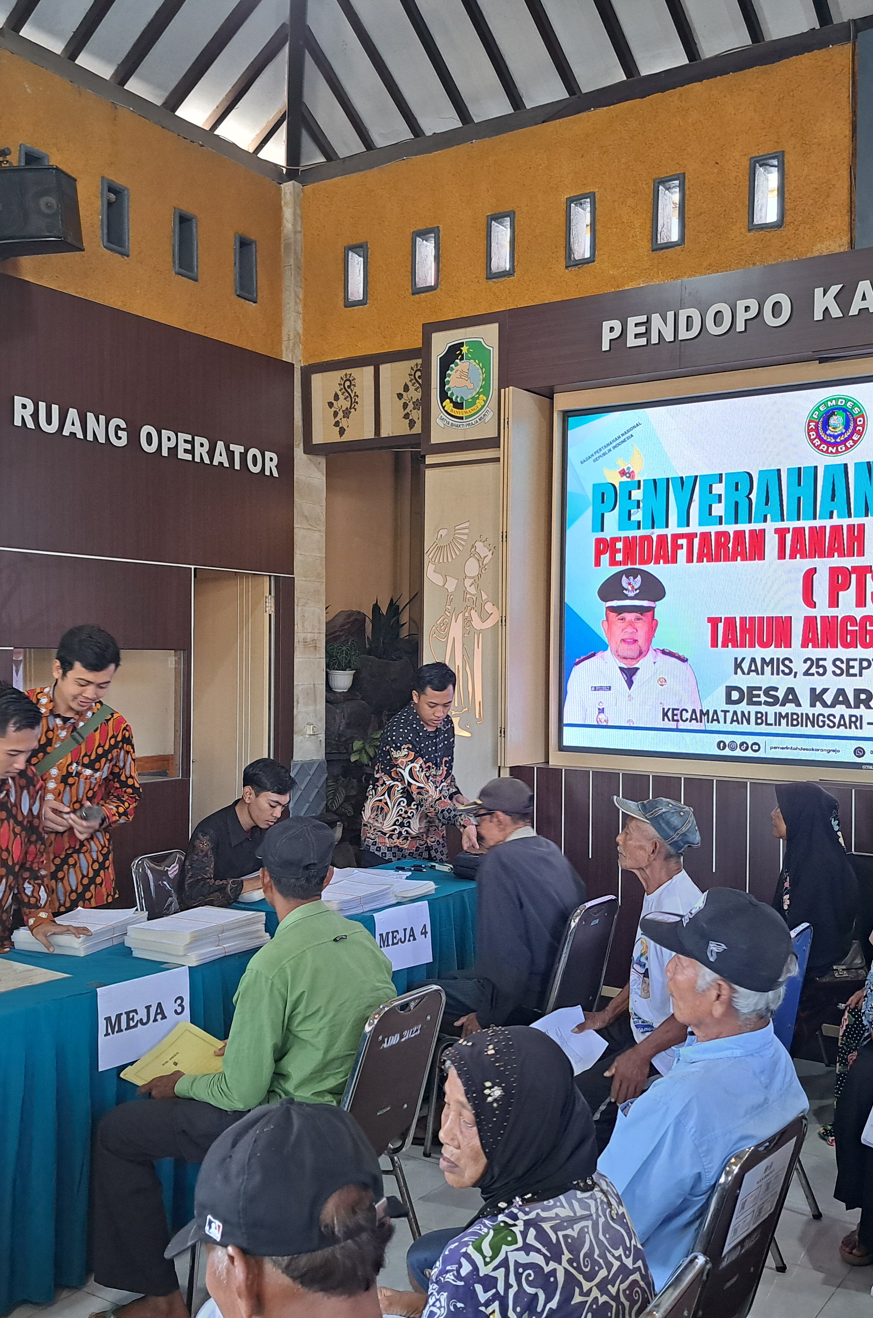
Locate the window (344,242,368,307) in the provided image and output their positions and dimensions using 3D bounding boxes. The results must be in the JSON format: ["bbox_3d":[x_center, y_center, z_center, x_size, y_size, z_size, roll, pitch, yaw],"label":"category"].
[{"bbox_3d":[-0.431,-2.132,6.807,0.157,0.343,0.100,1,1,33],"label":"window"}]

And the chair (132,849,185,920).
[{"bbox_3d":[-0.898,1.193,4.672,0.500,0.870,0.450,1,1,29],"label":"chair"}]

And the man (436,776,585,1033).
[{"bbox_3d":[0.167,1.015,4.067,0.740,1.240,0.500,1,0,34],"label":"man"}]

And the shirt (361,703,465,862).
[{"bbox_3d":[-0.112,0.545,5.350,0.470,0.710,0.320,0,1,-37],"label":"shirt"}]

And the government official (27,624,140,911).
[{"bbox_3d":[-1.203,0.763,4.180,0.490,1.740,0.360,0,1,-29],"label":"government official"}]

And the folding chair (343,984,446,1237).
[{"bbox_3d":[-0.242,1.204,3.069,0.480,0.830,0.420,1,0,34],"label":"folding chair"}]

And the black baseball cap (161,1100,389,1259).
[{"bbox_3d":[-0.192,0.567,1.360,0.265,0.155,0.175,-6,-3,33],"label":"black baseball cap"}]

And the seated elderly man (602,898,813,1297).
[{"bbox_3d":[0.320,1.017,2.360,0.800,1.290,0.540,1,1,35],"label":"seated elderly man"}]

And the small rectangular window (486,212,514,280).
[{"bbox_3d":[0.347,-2.129,6.300,0.157,0.343,0.100,1,1,33],"label":"small rectangular window"}]

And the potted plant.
[{"bbox_3d":[-0.563,0.049,7.300,0.210,0.305,0.210,0,0,0],"label":"potted plant"}]

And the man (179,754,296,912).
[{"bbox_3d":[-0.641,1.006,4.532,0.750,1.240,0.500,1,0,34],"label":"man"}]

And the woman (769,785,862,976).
[{"bbox_3d":[1.237,1.039,4.470,0.680,1.200,0.500,1,1,34],"label":"woman"}]

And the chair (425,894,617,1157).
[{"bbox_3d":[0.288,1.211,4.000,0.550,0.850,0.420,1,0,34],"label":"chair"}]

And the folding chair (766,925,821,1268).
[{"bbox_3d":[0.828,1.210,3.522,0.480,0.830,0.430,1,0,34],"label":"folding chair"}]

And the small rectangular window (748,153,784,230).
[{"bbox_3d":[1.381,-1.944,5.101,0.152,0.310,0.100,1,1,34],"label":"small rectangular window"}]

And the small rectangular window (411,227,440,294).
[{"bbox_3d":[-0.044,-2.130,6.554,0.157,0.343,0.100,1,1,33],"label":"small rectangular window"}]

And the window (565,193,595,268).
[{"bbox_3d":[0.729,-2.120,6.051,0.157,0.343,0.100,1,1,33],"label":"window"}]

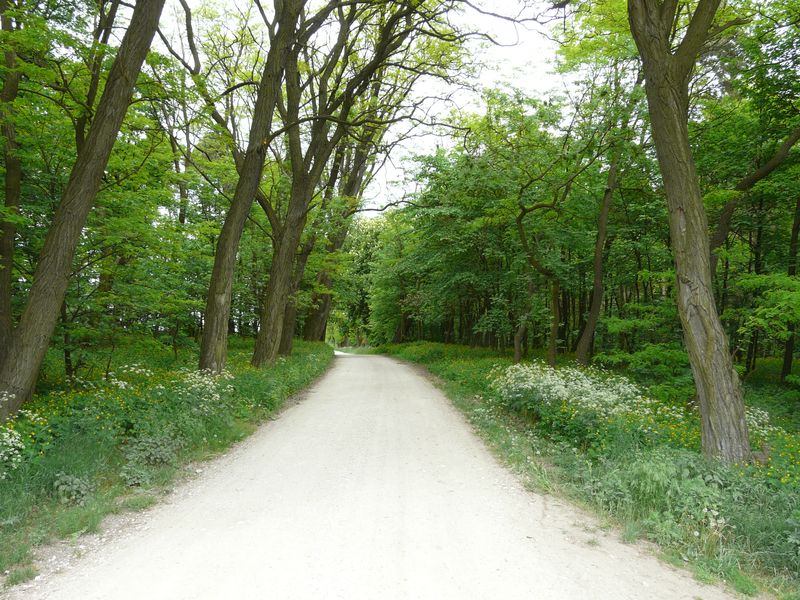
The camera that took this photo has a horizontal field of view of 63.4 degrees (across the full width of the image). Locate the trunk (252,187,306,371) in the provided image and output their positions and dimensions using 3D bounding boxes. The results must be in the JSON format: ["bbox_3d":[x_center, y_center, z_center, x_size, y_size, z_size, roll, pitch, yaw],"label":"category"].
[{"bbox_3d":[-3.607,-0.629,19.636,0.880,5.670,0.820,11,-3,-11],"label":"trunk"}]

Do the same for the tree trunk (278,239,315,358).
[{"bbox_3d":[-3.976,-0.087,25.113,0.660,4.870,0.600,11,-3,-9],"label":"tree trunk"}]

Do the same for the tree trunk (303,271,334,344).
[{"bbox_3d":[-4.233,0.513,34.089,1.150,3.980,1.050,9,-3,-7],"label":"tree trunk"}]

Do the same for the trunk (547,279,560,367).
[{"bbox_3d":[4.669,0.825,19.561,0.280,2.960,0.270,2,-3,14],"label":"trunk"}]

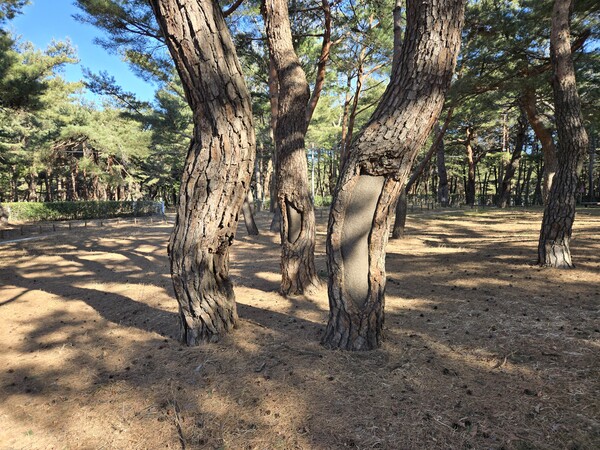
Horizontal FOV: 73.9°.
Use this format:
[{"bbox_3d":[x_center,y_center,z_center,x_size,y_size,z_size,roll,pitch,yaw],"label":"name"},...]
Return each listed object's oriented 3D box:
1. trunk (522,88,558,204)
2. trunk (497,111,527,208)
[{"bbox_3d":[11.509,-3.383,19.000,1.550,6.240,1.000,3,6,31],"label":"trunk"},{"bbox_3d":[15.914,-4.929,30.000,1.990,7.370,1.200,3,6,28],"label":"trunk"}]

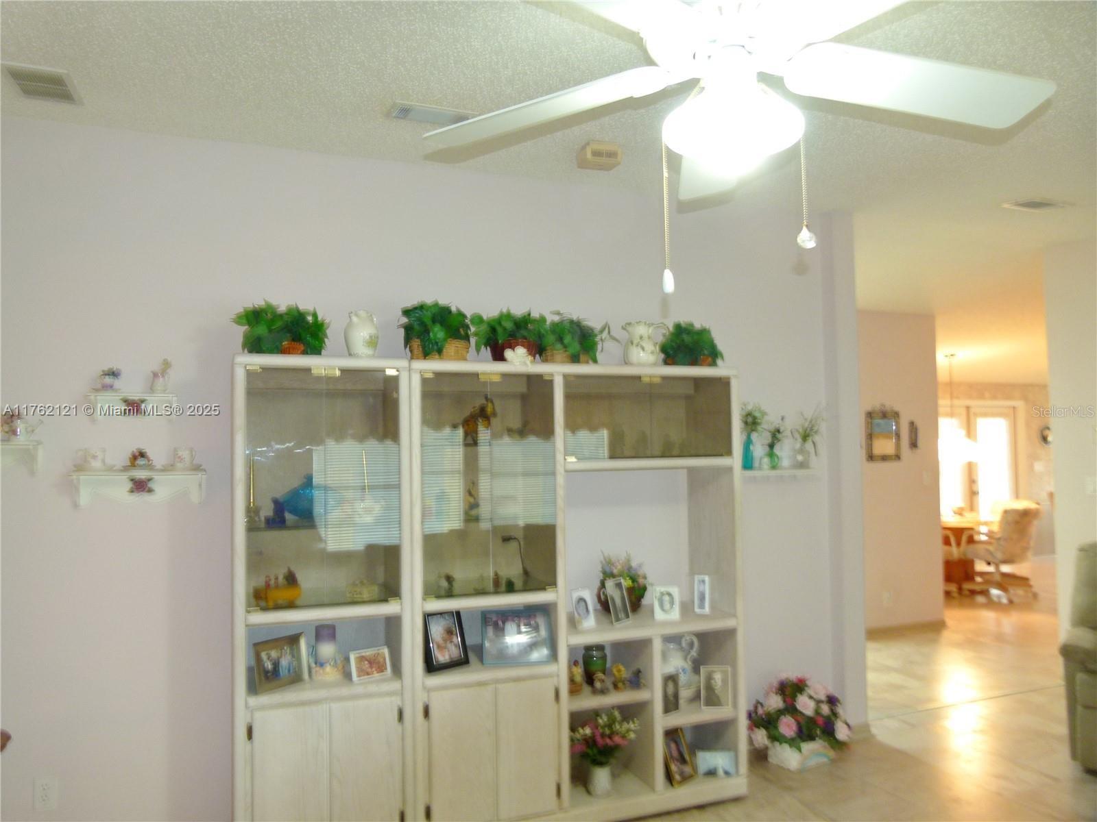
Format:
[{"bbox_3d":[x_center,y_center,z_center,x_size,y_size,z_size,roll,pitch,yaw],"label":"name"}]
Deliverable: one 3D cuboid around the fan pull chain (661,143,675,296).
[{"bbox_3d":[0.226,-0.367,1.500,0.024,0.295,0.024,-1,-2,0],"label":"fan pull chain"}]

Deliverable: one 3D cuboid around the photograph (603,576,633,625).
[{"bbox_3d":[0.288,0.816,3.390,0.104,0.185,0.030,2,-19,-41],"label":"photograph"}]

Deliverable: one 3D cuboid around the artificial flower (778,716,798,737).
[{"bbox_3d":[1.117,1.473,3.695,0.090,0.093,0.060,-1,-3,20],"label":"artificial flower"}]

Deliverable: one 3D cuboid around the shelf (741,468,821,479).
[{"bbox_3d":[1.170,0.324,4.107,0.500,0.052,0.120,0,-2,-20],"label":"shelf"}]

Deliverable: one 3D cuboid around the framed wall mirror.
[{"bbox_3d":[2.716,0.180,6.431,0.360,0.450,0.030,0,-2,-20],"label":"framed wall mirror"}]

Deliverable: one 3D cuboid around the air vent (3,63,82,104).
[{"bbox_3d":[-1.762,-1.138,2.768,0.200,0.018,0.285,0,-2,-20],"label":"air vent"}]

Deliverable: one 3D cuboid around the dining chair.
[{"bbox_3d":[4.511,1.353,7.934,0.570,0.940,0.620,0,-2,-18],"label":"dining chair"}]

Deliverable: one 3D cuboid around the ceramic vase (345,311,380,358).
[{"bbox_3d":[-0.765,-0.305,3.248,0.142,0.215,0.138,0,-2,-20],"label":"ceramic vase"}]

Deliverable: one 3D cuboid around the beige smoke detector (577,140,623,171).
[{"bbox_3d":[0.206,-1.018,3.171,0.132,0.077,0.086,0,-3,-22],"label":"beige smoke detector"}]

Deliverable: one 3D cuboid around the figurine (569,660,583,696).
[{"bbox_3d":[0.114,1.111,3.293,0.061,0.137,0.062,0,-3,-22],"label":"figurine"}]

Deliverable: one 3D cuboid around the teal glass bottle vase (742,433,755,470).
[{"bbox_3d":[0.998,0.202,3.964,0.062,0.186,0.062,0,-3,-22],"label":"teal glass bottle vase"}]

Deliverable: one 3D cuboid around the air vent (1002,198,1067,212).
[{"bbox_3d":[2.459,-1.031,4.002,0.285,0.018,0.160,0,1,-22],"label":"air vent"}]

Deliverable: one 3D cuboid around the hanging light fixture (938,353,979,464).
[{"bbox_3d":[4.224,-0.015,8.312,0.510,1.130,0.510,0,-2,-20],"label":"hanging light fixture"}]

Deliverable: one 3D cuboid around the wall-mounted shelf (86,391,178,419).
[{"bbox_3d":[-1.525,-0.019,2.919,0.290,0.098,0.120,0,-3,-22],"label":"wall-mounted shelf"}]

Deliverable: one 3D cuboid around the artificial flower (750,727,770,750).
[{"bbox_3d":[0.989,1.536,3.716,0.085,0.098,0.075,-2,-3,33],"label":"artificial flower"}]

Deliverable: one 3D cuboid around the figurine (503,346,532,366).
[{"bbox_3d":[-0.119,-0.218,3.143,0.122,0.086,0.060,0,-3,-22],"label":"figurine"}]

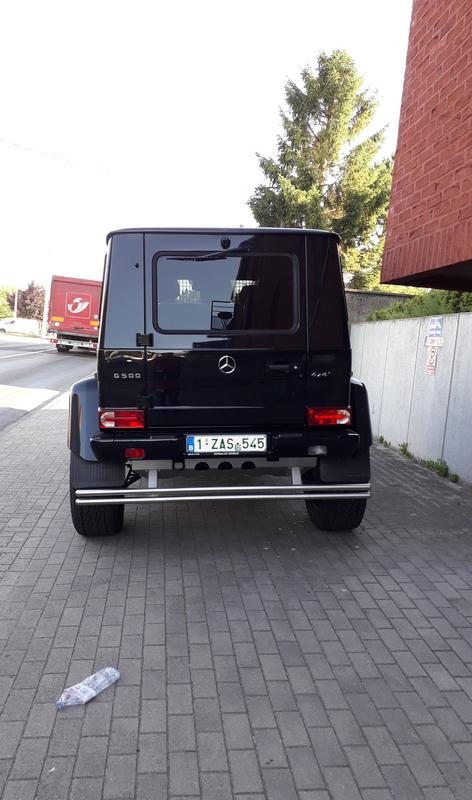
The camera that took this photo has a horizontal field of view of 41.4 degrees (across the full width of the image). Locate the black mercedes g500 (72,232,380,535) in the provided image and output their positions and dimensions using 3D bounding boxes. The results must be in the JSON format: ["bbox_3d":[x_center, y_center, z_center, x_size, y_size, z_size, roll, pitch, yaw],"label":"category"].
[{"bbox_3d":[-0.247,-0.189,6.204,2.100,2.210,4.550,0,5,-5],"label":"black mercedes g500"}]

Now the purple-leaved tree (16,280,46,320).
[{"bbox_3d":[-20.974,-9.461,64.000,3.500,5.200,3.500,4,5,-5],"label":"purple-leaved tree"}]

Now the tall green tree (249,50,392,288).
[{"bbox_3d":[3.083,-6.635,22.500,5.300,12.000,5.300,4,5,-5],"label":"tall green tree"}]

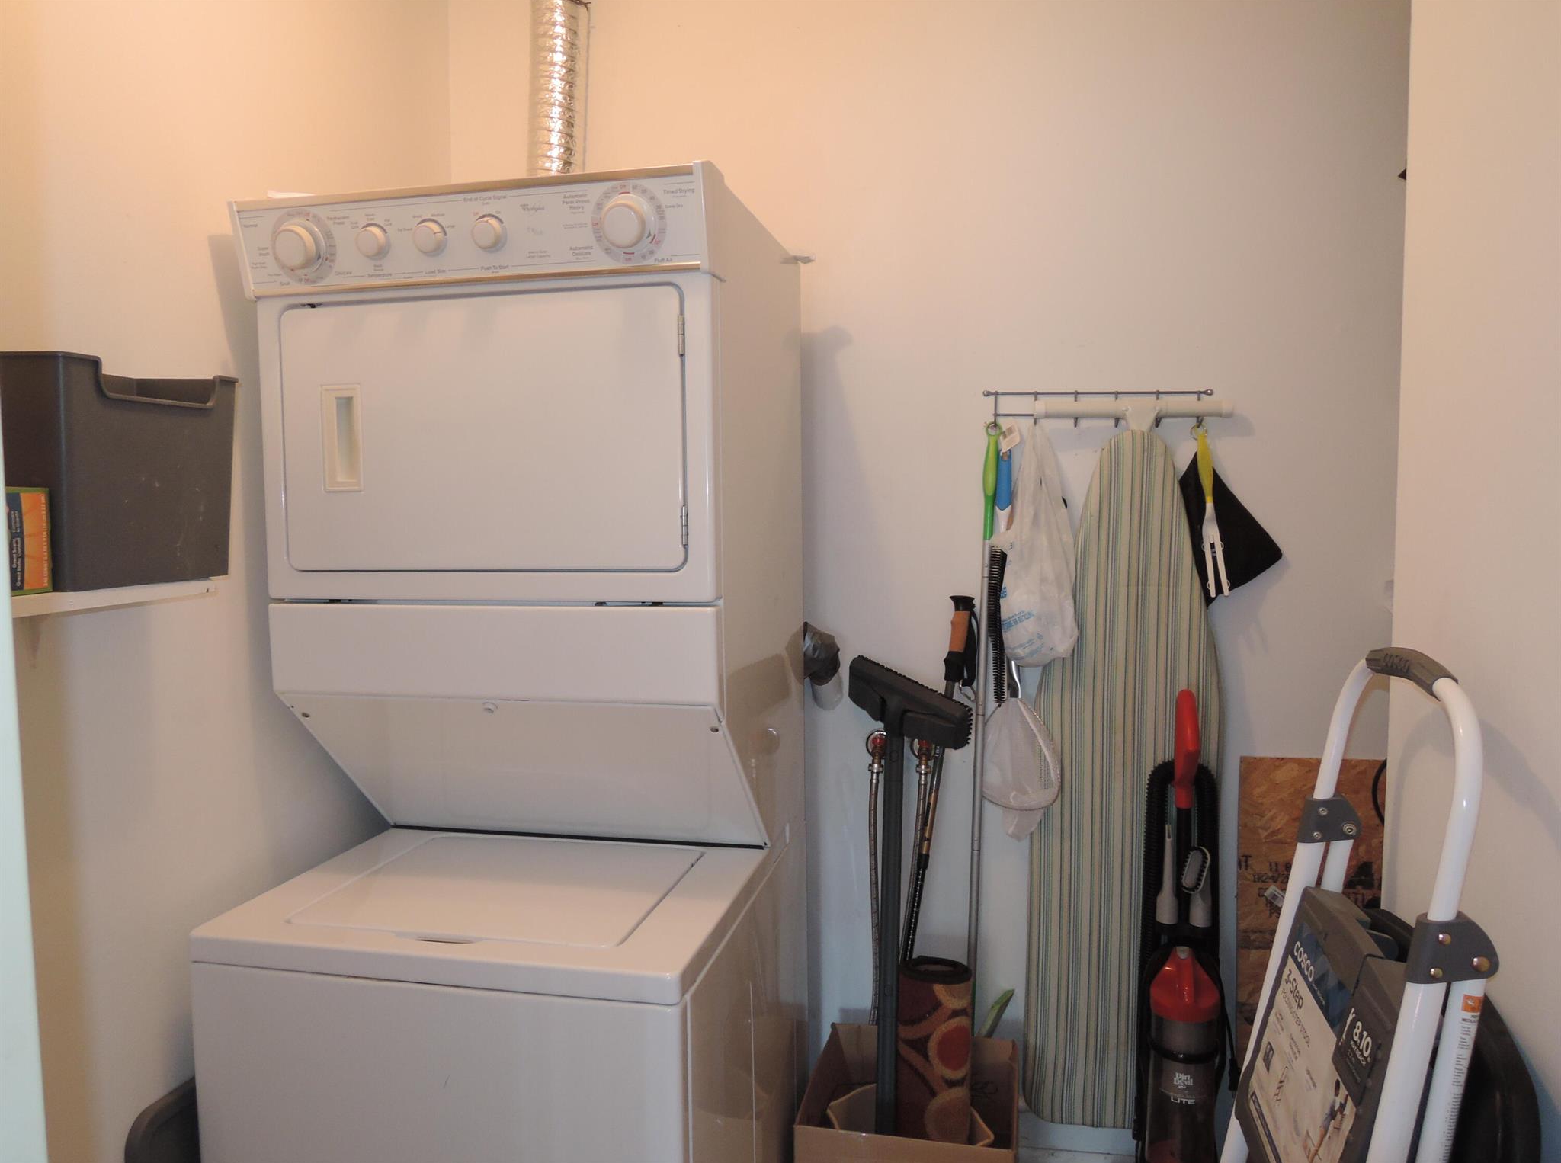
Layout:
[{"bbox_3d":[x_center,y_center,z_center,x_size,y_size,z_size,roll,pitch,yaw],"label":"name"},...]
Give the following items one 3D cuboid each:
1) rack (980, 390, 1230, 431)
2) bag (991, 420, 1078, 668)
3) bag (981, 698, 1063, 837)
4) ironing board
[{"bbox_3d":[0.631,-0.337,2.124,0.461,0.083,0.055,0,4,7],"label":"rack"},{"bbox_3d":[0.495,-0.068,2.111,0.163,0.476,0.110,0,4,7],"label":"bag"},{"bbox_3d":[0.475,0.367,2.135,0.156,0.288,0.080,0,4,7],"label":"bag"},{"bbox_3d":[0.672,0.398,2.147,0.369,1.385,0.070,0,4,7],"label":"ironing board"}]

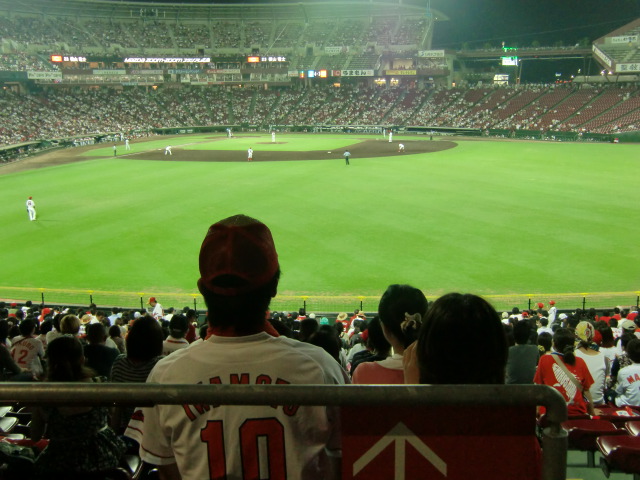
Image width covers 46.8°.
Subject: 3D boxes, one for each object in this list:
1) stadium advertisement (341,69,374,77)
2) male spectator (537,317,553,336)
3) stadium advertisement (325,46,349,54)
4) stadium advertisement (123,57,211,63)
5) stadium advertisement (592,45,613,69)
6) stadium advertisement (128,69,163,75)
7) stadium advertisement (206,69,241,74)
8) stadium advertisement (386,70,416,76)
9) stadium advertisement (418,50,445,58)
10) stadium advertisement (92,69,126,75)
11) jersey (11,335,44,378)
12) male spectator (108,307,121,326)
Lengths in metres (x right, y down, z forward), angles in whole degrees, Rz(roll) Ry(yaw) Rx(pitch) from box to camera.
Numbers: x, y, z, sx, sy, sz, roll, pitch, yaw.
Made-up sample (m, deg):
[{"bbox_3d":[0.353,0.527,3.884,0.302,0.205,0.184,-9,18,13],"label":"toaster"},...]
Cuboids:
[{"bbox_3d":[8.773,-38.928,173.000,8.100,1.450,0.200,2,12,13],"label":"stadium advertisement"},{"bbox_3d":[4.614,2.191,15.444,0.460,1.250,0.680,-1,12,-3],"label":"male spectator"},{"bbox_3d":[4.021,-45.357,177.000,5.700,1.750,0.200,-2,12,-5],"label":"stadium advertisement"},{"bbox_3d":[-35.687,-41.964,171.925,20.801,1.291,0.300,-6,13,-26],"label":"stadium advertisement"},{"bbox_3d":[56.157,-36.634,147.250,0.200,1.275,11.960,0,29,2],"label":"stadium advertisement"},{"bbox_3d":[-40.015,-38.790,170.848,7.600,1.050,0.200,-4,12,-14],"label":"stadium advertisement"},{"bbox_3d":[-22.741,-39.892,175.180,7.600,1.050,0.200,-4,12,-14],"label":"stadium advertisement"},{"bbox_3d":[18.736,-38.368,170.000,7.100,1.150,0.200,2,12,13],"label":"stadium advertisement"},{"bbox_3d":[25.481,-42.416,169.000,6.200,1.500,0.200,2,12,13],"label":"stadium advertisement"},{"bbox_3d":[-47.948,-38.336,168.847,7.600,1.050,0.200,-4,12,-14],"label":"stadium advertisement"},{"bbox_3d":[-3.298,1.354,8.533,0.470,0.560,0.300,2,12,12],"label":"jersey"},{"bbox_3d":[-5.885,2.517,21.544,0.470,1.250,0.680,-1,12,0],"label":"male spectator"}]

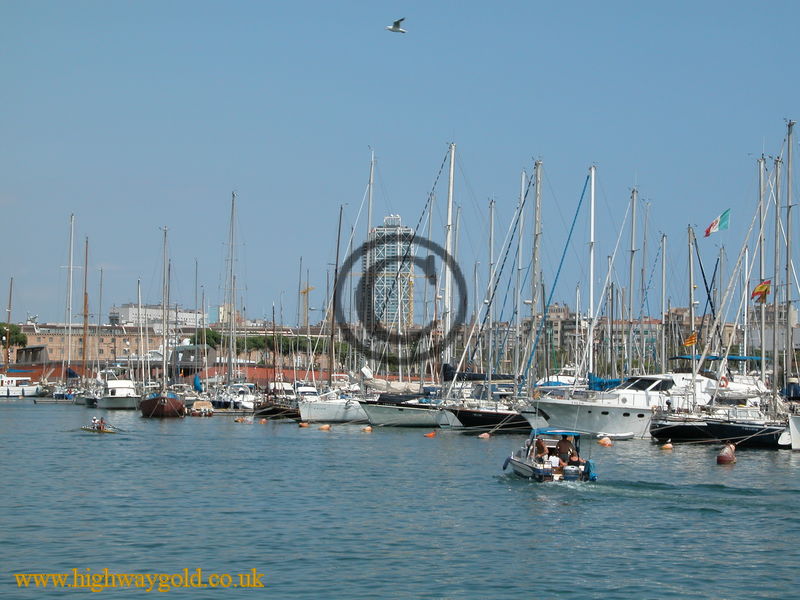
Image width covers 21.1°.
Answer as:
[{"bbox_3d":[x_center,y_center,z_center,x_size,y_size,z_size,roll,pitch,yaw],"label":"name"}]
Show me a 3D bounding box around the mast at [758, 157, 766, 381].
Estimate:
[{"bbox_3d":[21.147,-1.295,125.123,0.240,14.044,0.240,0,-2,0],"label":"mast"}]

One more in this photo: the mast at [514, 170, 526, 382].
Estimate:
[{"bbox_3d":[8.598,-0.896,154.000,0.260,17.000,0.260,2,-2,-12],"label":"mast"}]

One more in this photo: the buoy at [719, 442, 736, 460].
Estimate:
[{"bbox_3d":[14.244,6.665,93.624,0.820,0.950,0.820,0,-2,0],"label":"buoy"}]

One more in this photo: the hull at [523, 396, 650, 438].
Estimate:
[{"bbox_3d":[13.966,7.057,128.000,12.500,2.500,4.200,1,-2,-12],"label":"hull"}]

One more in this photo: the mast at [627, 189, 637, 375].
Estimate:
[{"bbox_3d":[16.005,-0.598,148.112,0.250,14.072,0.250,0,-2,0],"label":"mast"}]

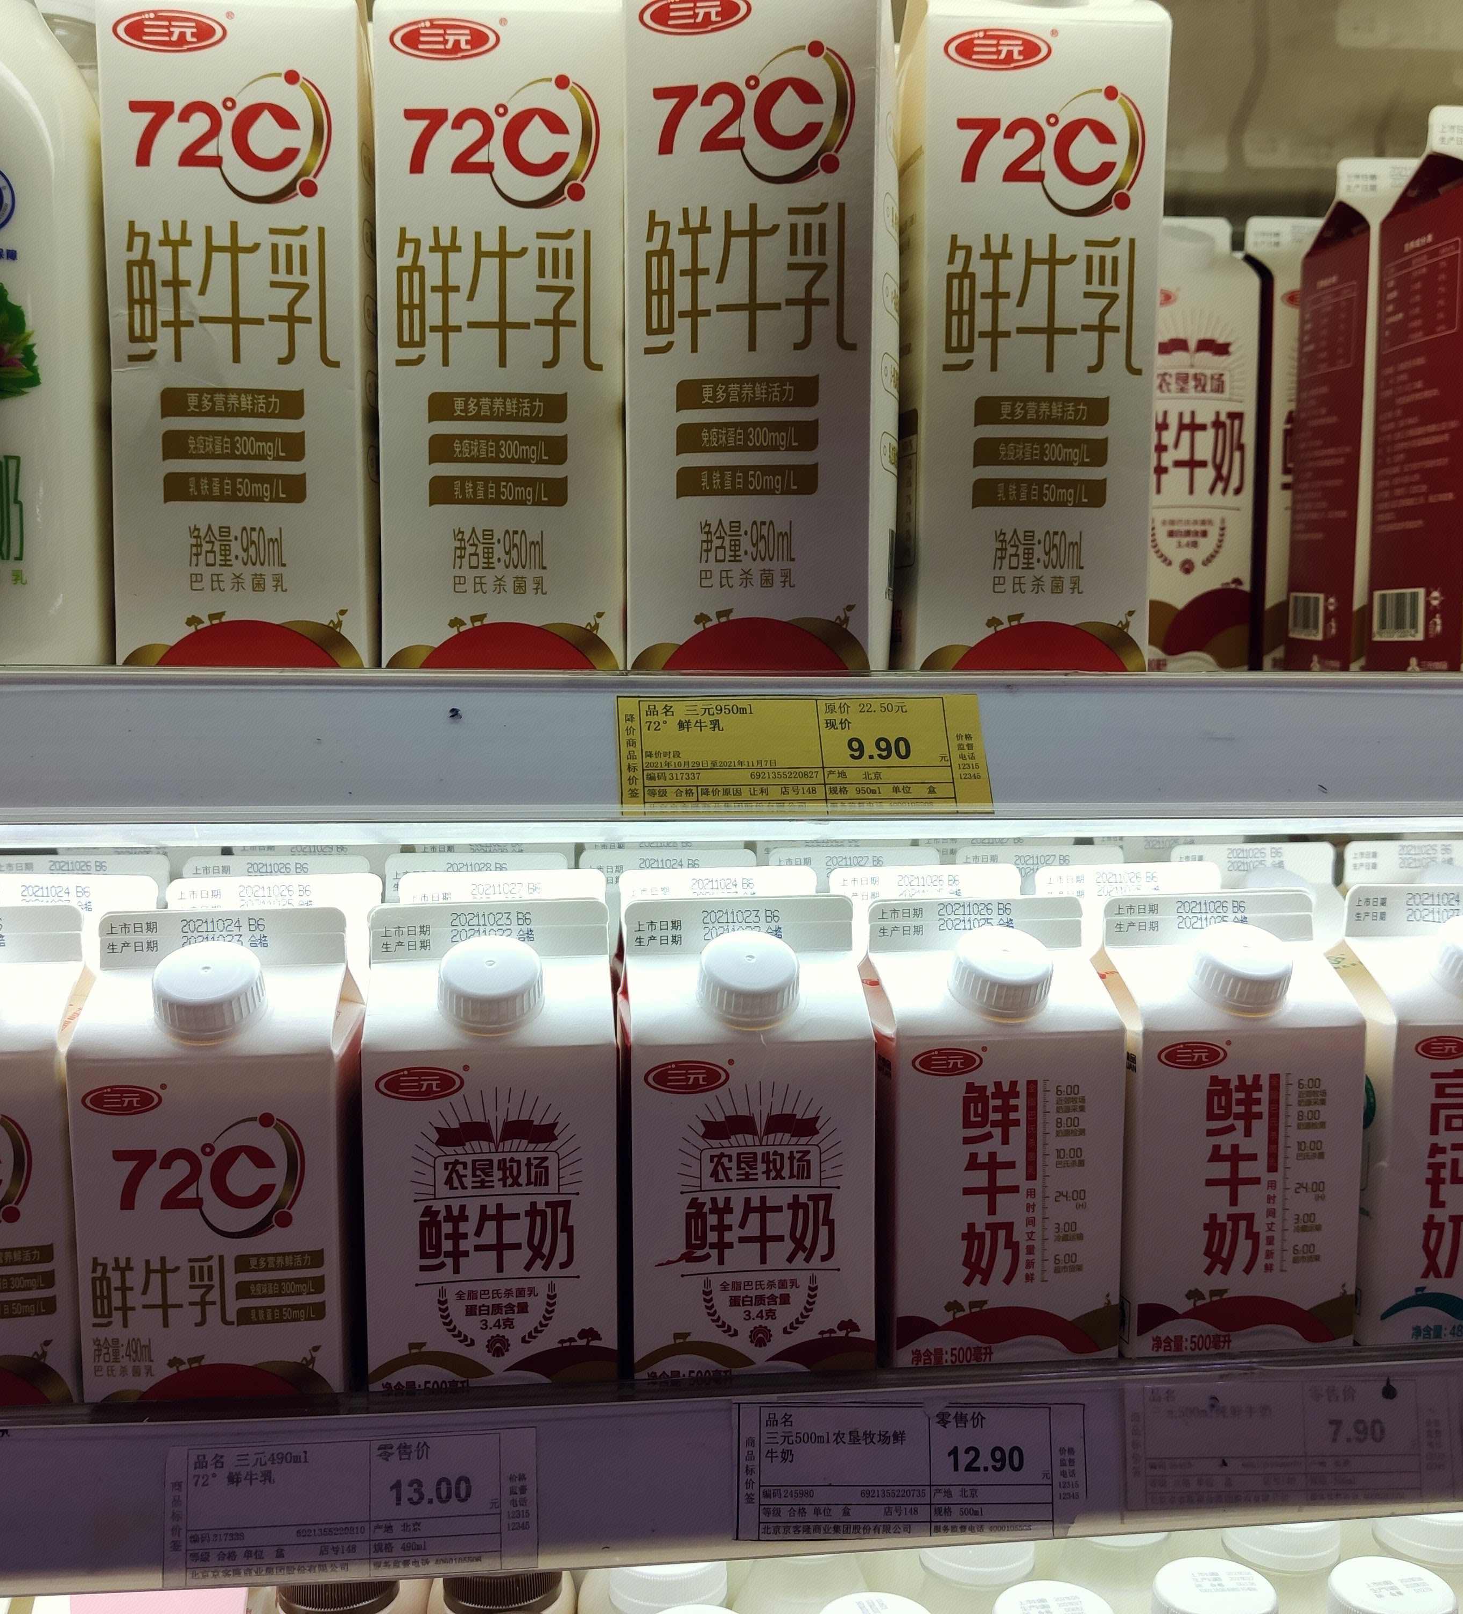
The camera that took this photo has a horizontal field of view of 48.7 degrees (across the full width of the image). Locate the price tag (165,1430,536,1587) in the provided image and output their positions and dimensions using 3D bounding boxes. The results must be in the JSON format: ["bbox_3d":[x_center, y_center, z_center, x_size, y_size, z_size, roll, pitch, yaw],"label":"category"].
[{"bbox_3d":[-0.104,0.193,0.445,0.101,0.037,0.002,0,-6,-5],"label":"price tag"}]

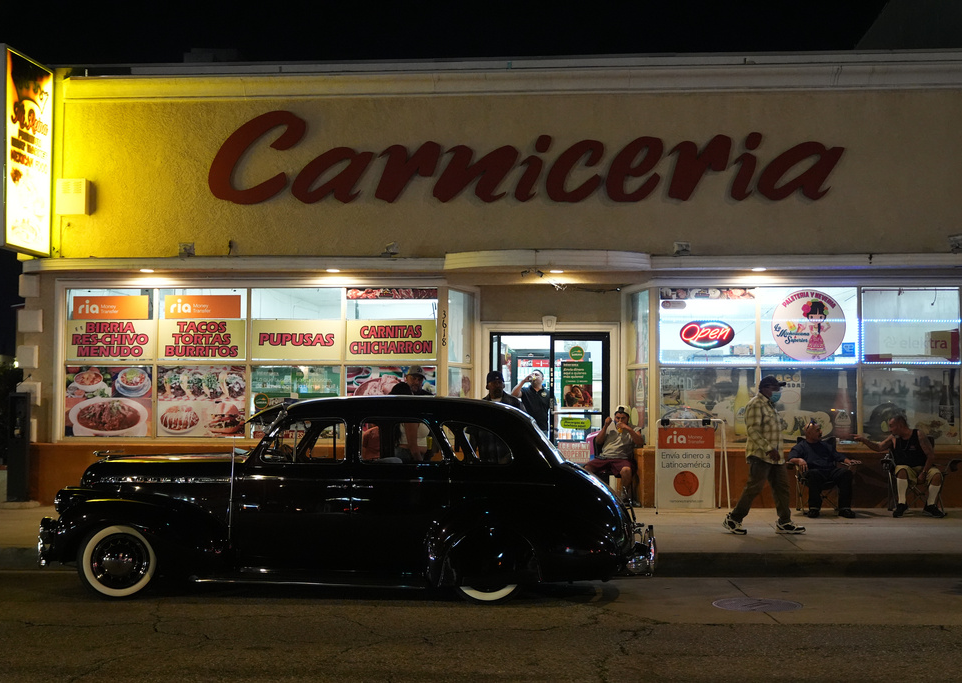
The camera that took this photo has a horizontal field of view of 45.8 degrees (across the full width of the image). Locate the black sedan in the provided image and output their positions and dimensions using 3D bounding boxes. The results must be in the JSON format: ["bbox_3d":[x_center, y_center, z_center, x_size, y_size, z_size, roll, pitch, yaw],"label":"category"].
[{"bbox_3d":[-1.078,1.263,9.505,4.920,1.600,1.820,0,-2,4],"label":"black sedan"}]

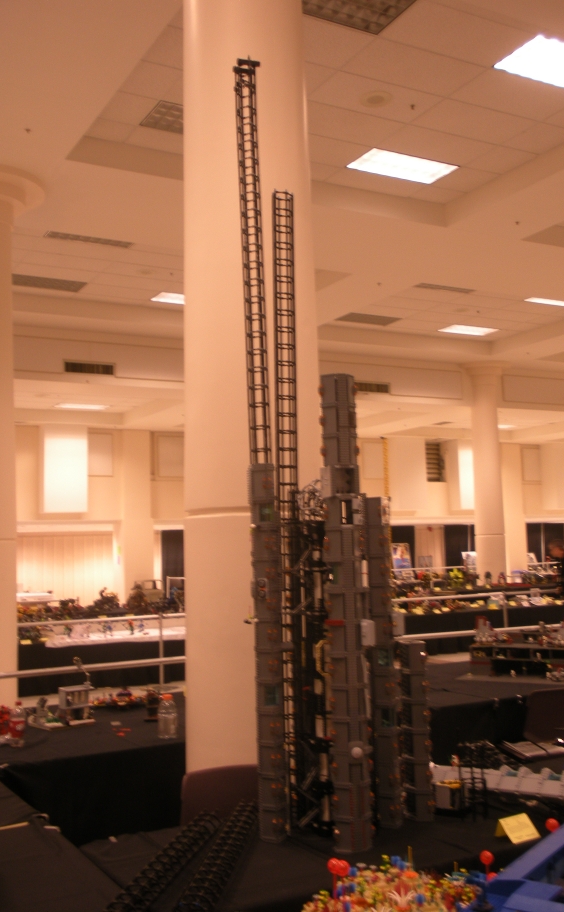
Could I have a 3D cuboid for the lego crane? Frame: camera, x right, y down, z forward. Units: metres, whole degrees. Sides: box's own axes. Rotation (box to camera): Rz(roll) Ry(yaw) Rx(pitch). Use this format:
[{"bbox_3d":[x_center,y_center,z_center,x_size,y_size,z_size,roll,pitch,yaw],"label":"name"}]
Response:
[{"bbox_3d":[0.115,-0.086,3.116,0.485,2.570,0.375,-2,-6,0],"label":"lego crane"}]

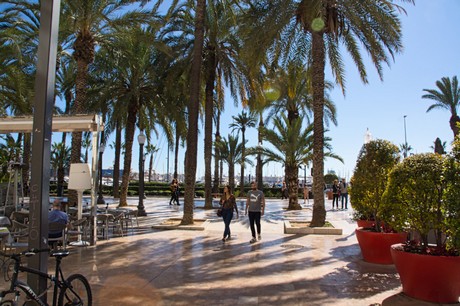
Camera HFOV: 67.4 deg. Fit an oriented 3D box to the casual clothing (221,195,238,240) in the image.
[{"bbox_3d":[-0.015,1.834,10.000,0.500,1.330,0.400,0,-4,7],"label":"casual clothing"}]

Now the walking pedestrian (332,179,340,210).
[{"bbox_3d":[6.124,2.395,19.858,0.460,1.680,0.360,0,-4,3],"label":"walking pedestrian"}]

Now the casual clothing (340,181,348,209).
[{"bbox_3d":[6.809,2.456,20.597,0.500,1.740,0.360,-1,-4,14],"label":"casual clothing"}]

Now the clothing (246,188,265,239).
[{"bbox_3d":[0.749,1.744,10.006,0.530,1.490,0.360,0,-4,6],"label":"clothing"}]

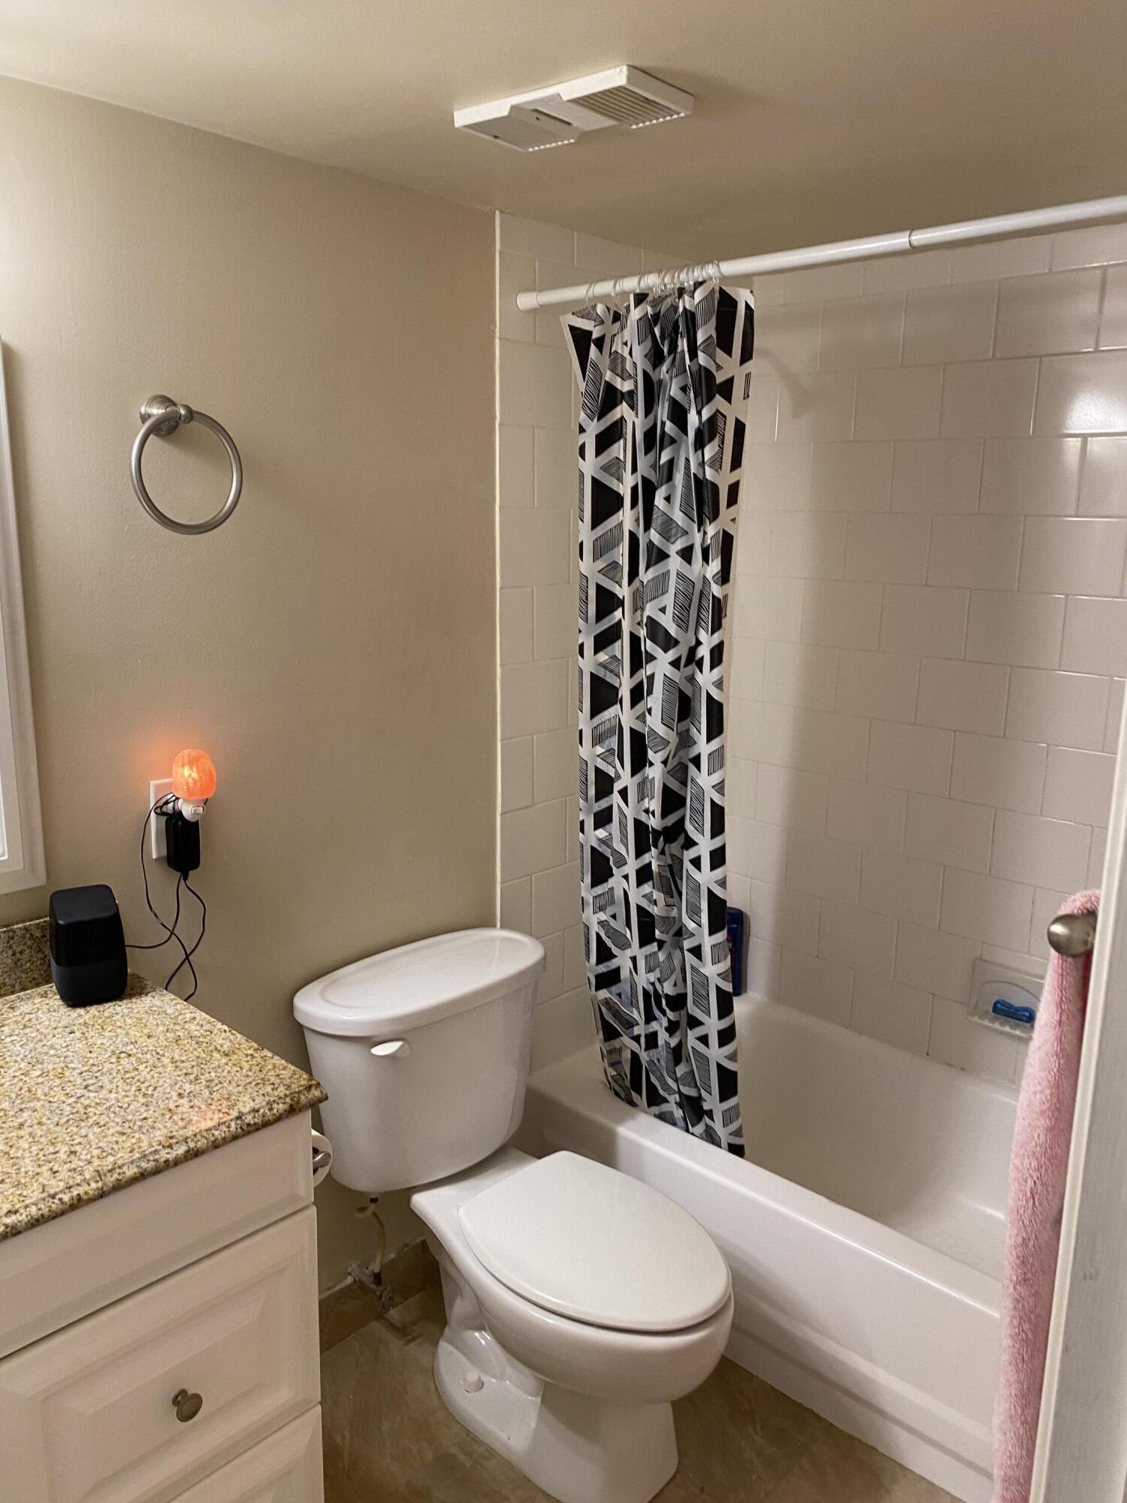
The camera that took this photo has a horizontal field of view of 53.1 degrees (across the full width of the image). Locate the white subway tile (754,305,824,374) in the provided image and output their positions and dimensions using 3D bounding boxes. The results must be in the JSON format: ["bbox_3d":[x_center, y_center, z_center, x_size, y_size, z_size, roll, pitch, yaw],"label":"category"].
[{"bbox_3d":[0.509,-0.951,2.614,0.194,0.152,0.010,12,17,41],"label":"white subway tile"}]

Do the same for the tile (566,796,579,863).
[{"bbox_3d":[0.074,0.159,2.537,0.008,0.152,0.201,13,17,43],"label":"tile"}]

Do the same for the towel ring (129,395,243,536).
[{"bbox_3d":[-0.556,-0.415,1.636,0.086,0.197,0.175,12,17,42],"label":"towel ring"}]

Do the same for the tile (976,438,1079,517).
[{"bbox_3d":[0.940,-0.553,2.272,0.201,0.152,0.008,13,17,43],"label":"tile"}]

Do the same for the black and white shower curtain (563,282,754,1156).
[{"bbox_3d":[0.192,0.062,2.176,0.434,1.764,0.225,12,17,42],"label":"black and white shower curtain"}]

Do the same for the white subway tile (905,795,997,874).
[{"bbox_3d":[0.863,0.183,2.525,0.200,0.152,0.010,12,17,42],"label":"white subway tile"}]

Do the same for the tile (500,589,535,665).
[{"bbox_3d":[-0.094,-0.252,2.243,0.010,0.151,0.101,12,17,41],"label":"tile"}]

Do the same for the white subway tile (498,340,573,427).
[{"bbox_3d":[-0.054,-0.713,2.202,0.010,0.152,0.200,12,17,41],"label":"white subway tile"}]

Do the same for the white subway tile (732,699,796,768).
[{"bbox_3d":[0.485,-0.050,2.783,0.197,0.151,0.010,12,17,41],"label":"white subway tile"}]

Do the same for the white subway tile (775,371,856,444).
[{"bbox_3d":[0.575,-0.781,2.570,0.198,0.151,0.010,12,17,41],"label":"white subway tile"}]

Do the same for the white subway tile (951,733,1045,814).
[{"bbox_3d":[0.929,0.045,2.411,0.198,0.151,0.010,12,17,41],"label":"white subway tile"}]

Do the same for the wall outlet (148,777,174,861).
[{"bbox_3d":[-0.605,0.103,1.764,0.008,0.119,0.074,12,17,42],"label":"wall outlet"}]

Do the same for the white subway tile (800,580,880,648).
[{"bbox_3d":[0.643,-0.316,2.605,0.198,0.151,0.010,12,17,41],"label":"white subway tile"}]

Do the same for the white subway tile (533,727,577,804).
[{"bbox_3d":[0.004,0.026,2.458,0.010,0.152,0.200,12,17,42],"label":"white subway tile"}]

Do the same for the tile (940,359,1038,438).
[{"bbox_3d":[0.868,-0.719,2.305,0.198,0.151,0.010,12,17,41],"label":"tile"}]

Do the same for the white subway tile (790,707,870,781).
[{"bbox_3d":[0.638,-0.018,2.700,0.200,0.152,0.010,12,17,42],"label":"white subway tile"}]

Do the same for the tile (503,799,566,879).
[{"bbox_3d":[-0.062,0.188,2.405,0.010,0.151,0.197,12,17,41],"label":"tile"}]

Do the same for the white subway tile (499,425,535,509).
[{"bbox_3d":[-0.091,-0.553,2.199,0.010,0.151,0.090,12,17,41],"label":"white subway tile"}]

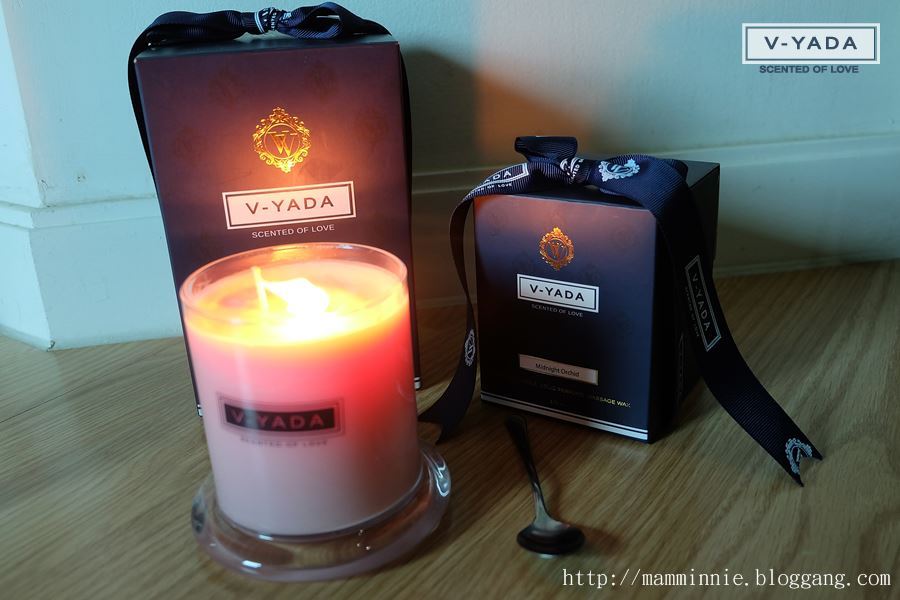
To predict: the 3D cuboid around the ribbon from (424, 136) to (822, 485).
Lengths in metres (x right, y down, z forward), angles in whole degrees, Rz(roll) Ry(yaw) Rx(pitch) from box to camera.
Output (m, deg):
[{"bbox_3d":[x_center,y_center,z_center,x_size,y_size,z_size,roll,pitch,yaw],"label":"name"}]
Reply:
[{"bbox_3d":[0.079,-0.002,0.372,0.178,0.128,0.104,8,24,25],"label":"ribbon"}]

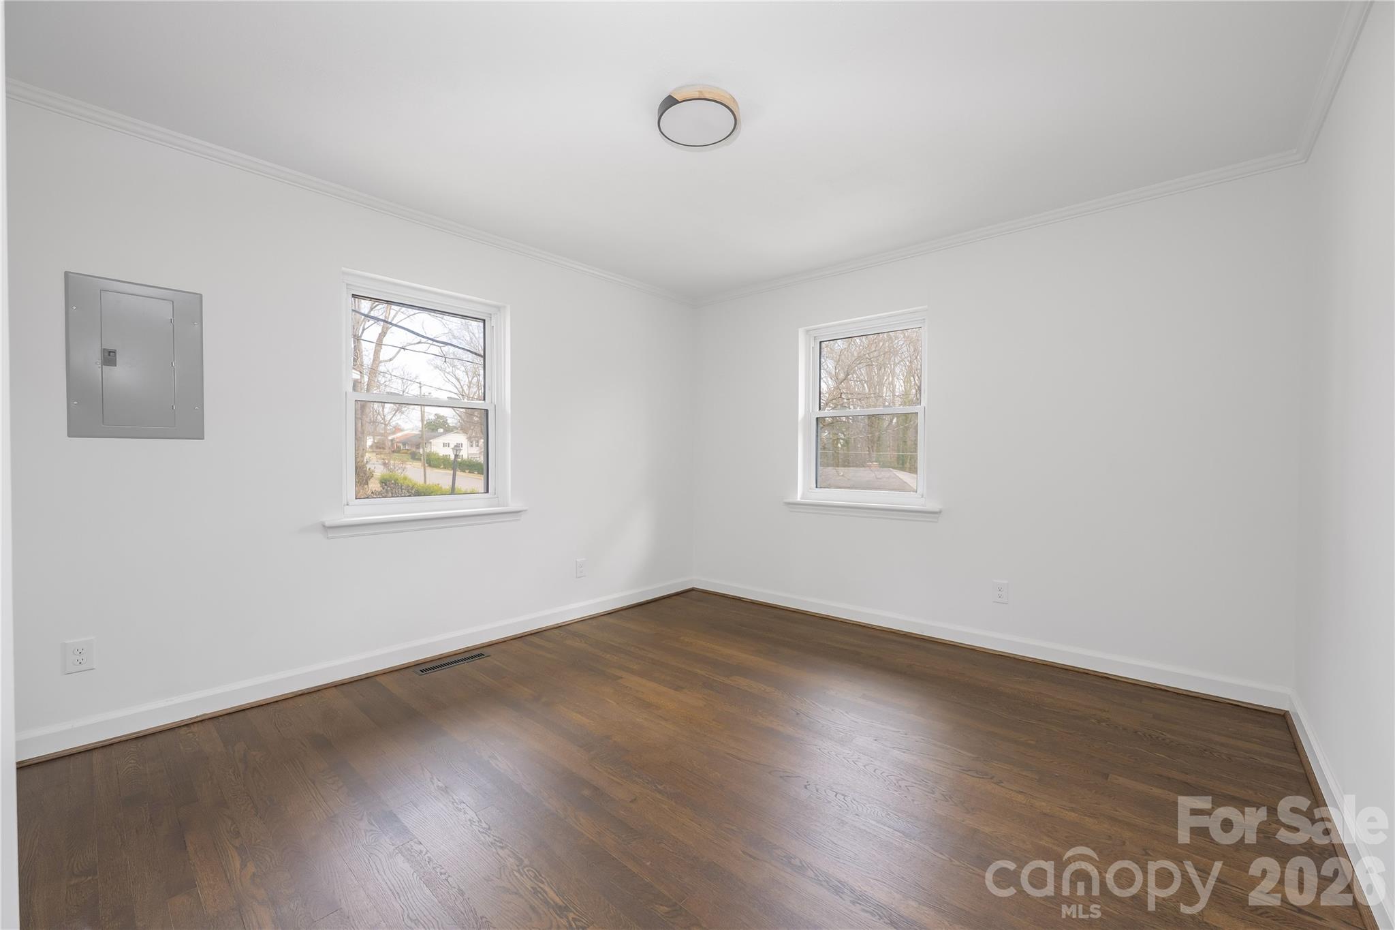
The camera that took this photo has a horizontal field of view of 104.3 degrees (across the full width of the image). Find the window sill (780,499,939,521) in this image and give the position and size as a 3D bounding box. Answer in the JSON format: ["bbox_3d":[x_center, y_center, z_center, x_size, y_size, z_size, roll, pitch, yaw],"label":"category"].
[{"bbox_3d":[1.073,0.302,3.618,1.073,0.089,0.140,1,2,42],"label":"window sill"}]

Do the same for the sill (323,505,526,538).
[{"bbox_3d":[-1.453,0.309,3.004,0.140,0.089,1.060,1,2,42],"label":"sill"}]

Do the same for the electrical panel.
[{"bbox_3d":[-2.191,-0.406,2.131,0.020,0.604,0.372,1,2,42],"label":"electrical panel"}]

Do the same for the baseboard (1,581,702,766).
[{"bbox_3d":[-1.234,1.001,3.240,0.016,0.097,3.638,1,1,42],"label":"baseboard"}]

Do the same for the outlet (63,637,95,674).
[{"bbox_3d":[-2.312,0.718,2.032,0.008,0.123,0.080,1,2,42],"label":"outlet"}]

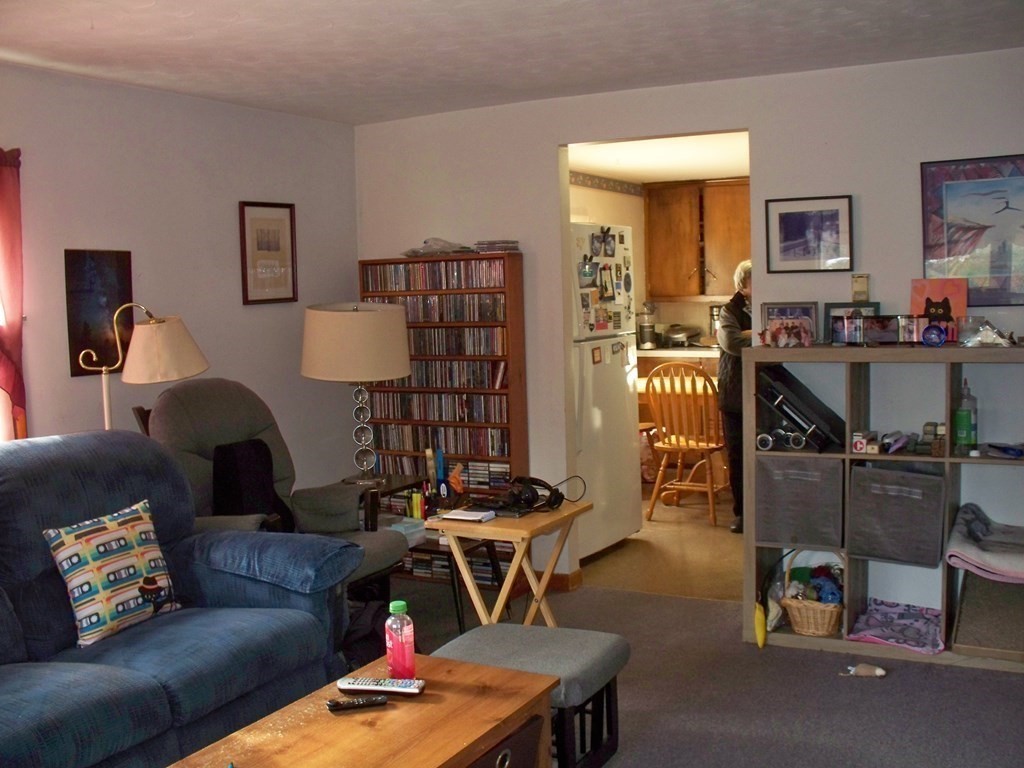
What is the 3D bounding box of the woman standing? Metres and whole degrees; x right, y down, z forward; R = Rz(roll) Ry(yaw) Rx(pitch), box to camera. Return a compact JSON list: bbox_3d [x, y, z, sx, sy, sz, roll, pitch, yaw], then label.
[{"bbox_3d":[1.375,0.052,5.849,0.410,1.510,0.460,-1,6,15],"label":"woman standing"}]

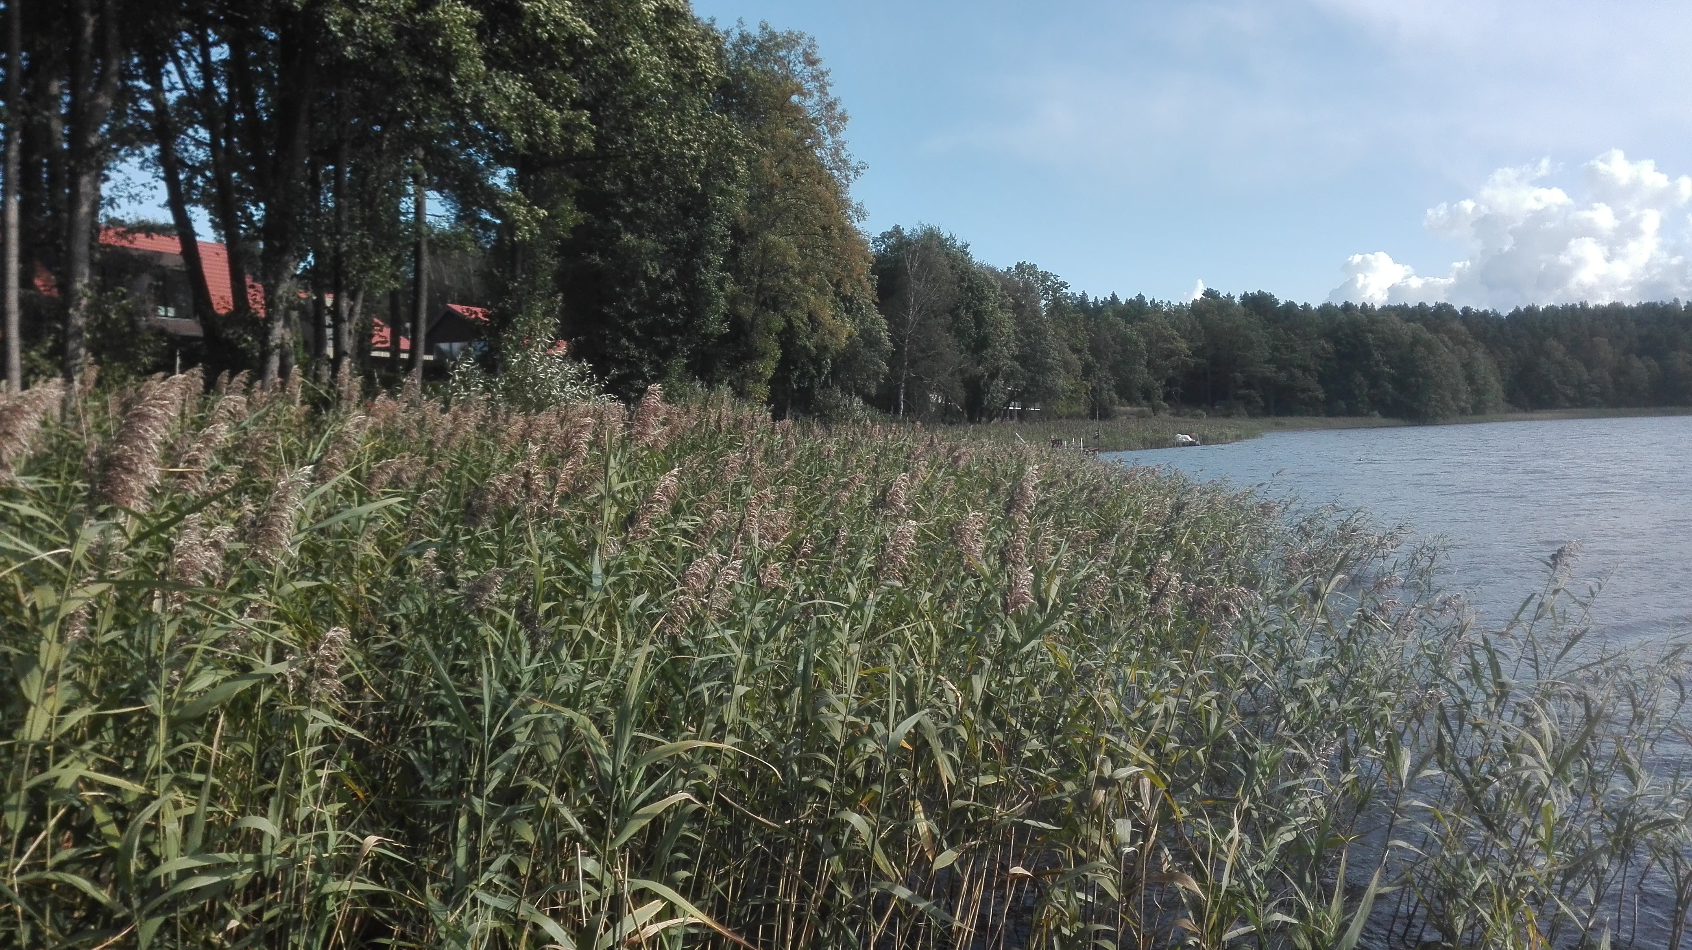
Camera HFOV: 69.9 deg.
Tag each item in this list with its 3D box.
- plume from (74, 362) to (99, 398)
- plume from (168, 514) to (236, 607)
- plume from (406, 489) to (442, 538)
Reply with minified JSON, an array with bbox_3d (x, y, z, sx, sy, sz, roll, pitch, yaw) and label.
[{"bbox_3d":[-4.762,-0.597,7.600,0.131,0.219,0.118,10,3,0],"label":"plume"},{"bbox_3d":[-1.542,0.204,2.900,0.132,0.209,0.119,12,3,0],"label":"plume"},{"bbox_3d":[-1.497,0.136,4.300,0.123,0.173,0.110,0,3,0],"label":"plume"}]

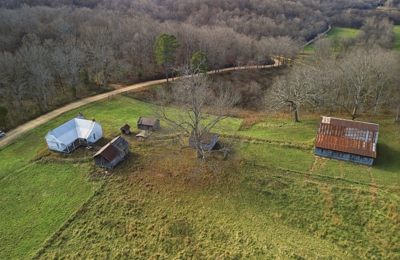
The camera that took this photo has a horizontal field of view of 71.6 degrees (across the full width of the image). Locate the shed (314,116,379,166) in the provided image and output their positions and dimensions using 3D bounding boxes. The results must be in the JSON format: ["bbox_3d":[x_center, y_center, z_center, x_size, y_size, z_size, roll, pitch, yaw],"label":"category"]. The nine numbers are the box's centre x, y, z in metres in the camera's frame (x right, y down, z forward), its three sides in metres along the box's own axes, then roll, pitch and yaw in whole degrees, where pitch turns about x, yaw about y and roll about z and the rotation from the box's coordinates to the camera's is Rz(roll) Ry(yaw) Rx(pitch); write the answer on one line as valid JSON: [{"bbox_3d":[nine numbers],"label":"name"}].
[{"bbox_3d":[39.306,1.458,75.009,13.763,8.615,12.844,10,28,20],"label":"shed"}]

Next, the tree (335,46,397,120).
[{"bbox_3d":[52.663,-14.381,89.491,18.000,24.390,18.000,0,26,0],"label":"tree"}]

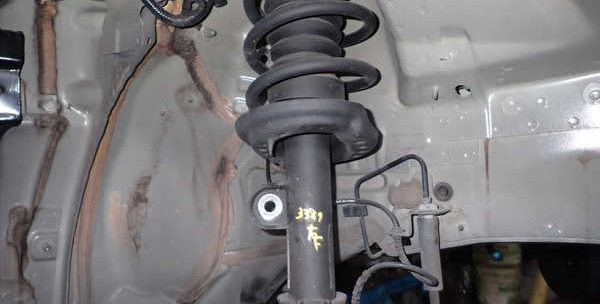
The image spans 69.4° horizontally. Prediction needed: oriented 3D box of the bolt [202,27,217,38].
[{"bbox_3d":[-0.129,-0.171,0.620,0.015,0.015,0.014,6,3,-31],"label":"bolt"}]

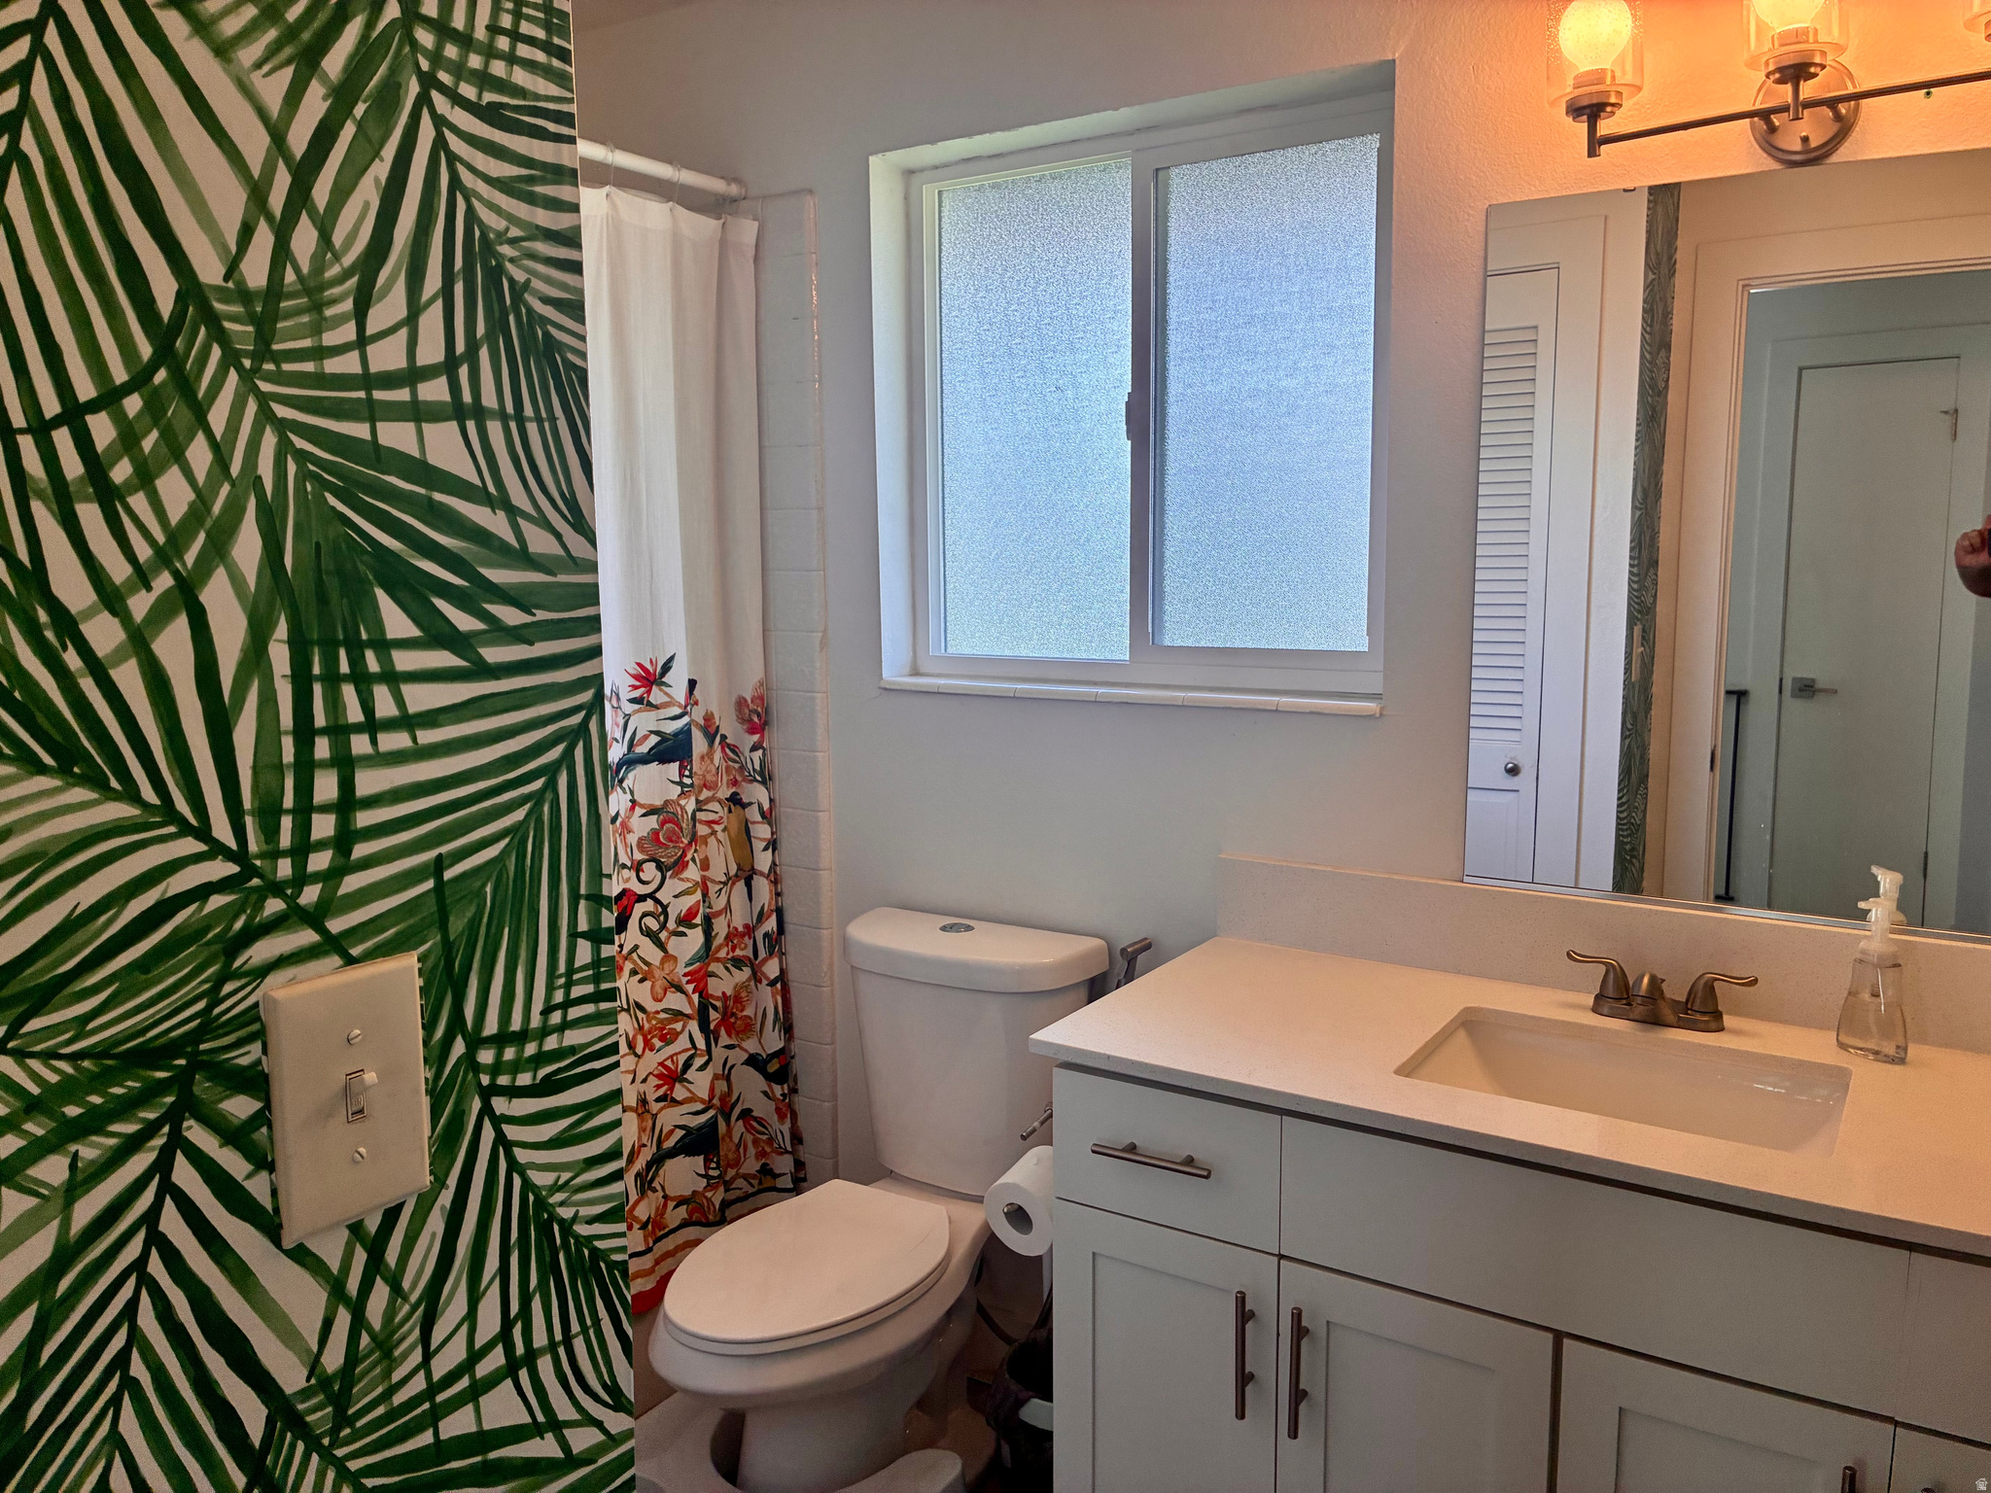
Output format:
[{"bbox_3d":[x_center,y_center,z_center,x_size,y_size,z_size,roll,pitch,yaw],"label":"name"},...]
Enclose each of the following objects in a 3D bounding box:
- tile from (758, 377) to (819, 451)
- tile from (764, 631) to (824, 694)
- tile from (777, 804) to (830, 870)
[{"bbox_3d":[-0.357,-0.586,2.654,0.112,0.108,0.010,5,9,33],"label":"tile"},{"bbox_3d":[-0.353,-0.153,2.714,0.112,0.108,0.010,5,9,33],"label":"tile"},{"bbox_3d":[-0.347,0.169,2.730,0.108,0.108,0.014,5,9,33],"label":"tile"}]

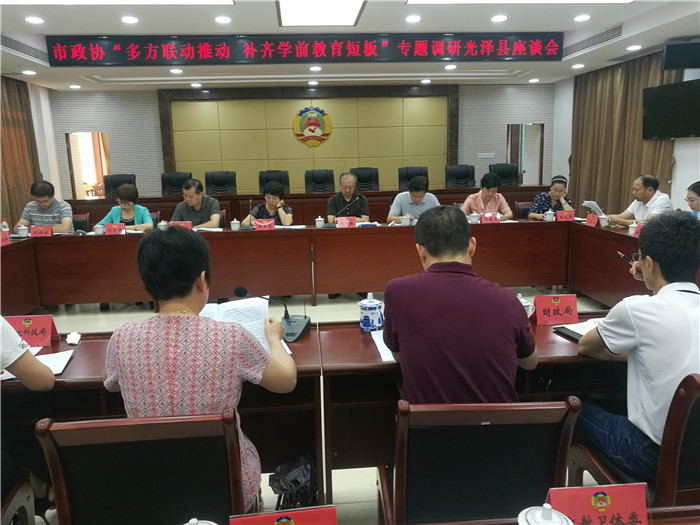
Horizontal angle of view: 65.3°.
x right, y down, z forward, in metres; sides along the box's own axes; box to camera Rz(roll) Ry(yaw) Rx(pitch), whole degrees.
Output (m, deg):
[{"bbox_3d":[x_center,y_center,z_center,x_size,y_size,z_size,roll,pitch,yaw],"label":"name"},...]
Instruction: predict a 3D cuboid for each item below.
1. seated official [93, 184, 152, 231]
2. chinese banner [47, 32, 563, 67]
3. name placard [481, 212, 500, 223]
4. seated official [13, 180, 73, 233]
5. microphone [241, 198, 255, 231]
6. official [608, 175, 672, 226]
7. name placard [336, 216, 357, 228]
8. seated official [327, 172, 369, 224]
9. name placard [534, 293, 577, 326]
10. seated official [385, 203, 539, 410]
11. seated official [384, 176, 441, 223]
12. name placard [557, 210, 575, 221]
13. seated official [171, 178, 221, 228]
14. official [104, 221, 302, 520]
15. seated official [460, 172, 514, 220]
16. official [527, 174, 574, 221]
[{"bbox_3d":[-2.185,-0.159,5.329,0.530,1.200,0.720,-2,10,-4],"label":"seated official"},{"bbox_3d":[-0.563,-3.262,8.350,7.844,0.428,0.080,-2,11,-4],"label":"chinese banner"},{"bbox_3d":[1.388,-0.443,5.398,0.180,0.100,0.090,-2,11,-4],"label":"name placard"},{"bbox_3d":[-2.933,-0.152,5.273,0.540,1.250,0.740,-3,11,-7],"label":"seated official"},{"bbox_3d":[-0.970,-0.457,5.164,0.125,0.290,0.170,-2,10,-4],"label":"microphone"},{"bbox_3d":[2.651,-0.201,5.009,0.750,1.200,0.500,-3,11,-10],"label":"official"},{"bbox_3d":[-0.027,-0.388,5.267,0.180,0.100,0.090,-2,11,-4],"label":"name placard"},{"bbox_3d":[-0.021,-0.305,5.817,0.470,1.270,0.680,-2,11,-4],"label":"seated official"},{"bbox_3d":[0.808,0.181,2.159,0.170,0.107,0.090,-2,10,-4],"label":"name placard"},{"bbox_3d":[0.331,0.467,1.723,0.500,1.280,0.700,-2,11,-4],"label":"seated official"},{"bbox_3d":[0.647,-0.261,5.527,0.530,1.200,0.740,-2,10,-4],"label":"seated official"},{"bbox_3d":[2.090,-0.455,5.307,0.178,0.100,0.085,-2,10,-4],"label":"name placard"},{"bbox_3d":[-1.582,-0.243,5.723,0.500,1.250,0.680,1,11,10],"label":"seated official"},{"bbox_3d":[-0.439,0.480,1.644,0.540,1.200,0.720,-2,10,-1],"label":"official"},{"bbox_3d":[1.470,-0.344,5.910,0.550,1.250,0.680,-1,11,1],"label":"seated official"},{"bbox_3d":[2.083,-0.303,5.630,0.490,1.190,0.720,-2,10,-1],"label":"official"}]

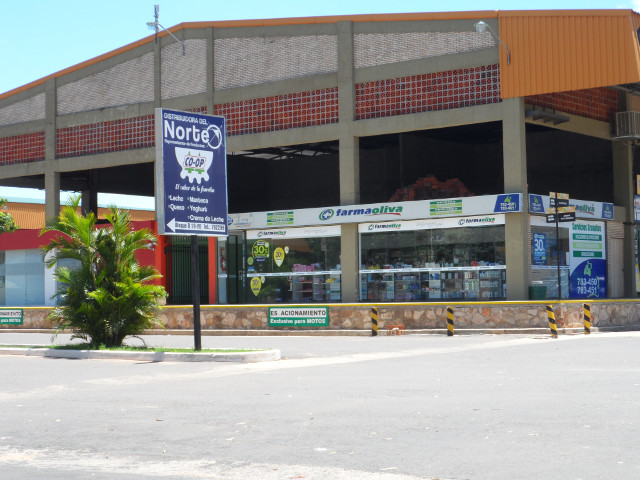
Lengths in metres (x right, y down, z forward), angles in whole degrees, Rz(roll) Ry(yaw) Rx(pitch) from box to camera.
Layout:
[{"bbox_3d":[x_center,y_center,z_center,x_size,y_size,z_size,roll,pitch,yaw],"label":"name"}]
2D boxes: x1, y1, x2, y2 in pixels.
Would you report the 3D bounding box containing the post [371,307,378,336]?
[{"bbox_3d":[1.589,2.379,39.200,0.155,0.810,0.155,-3,-4,39],"label":"post"}]

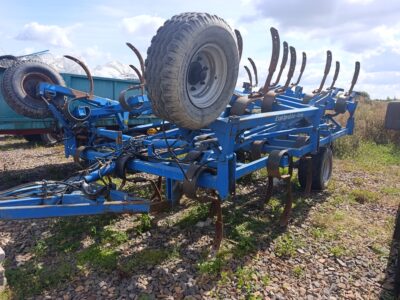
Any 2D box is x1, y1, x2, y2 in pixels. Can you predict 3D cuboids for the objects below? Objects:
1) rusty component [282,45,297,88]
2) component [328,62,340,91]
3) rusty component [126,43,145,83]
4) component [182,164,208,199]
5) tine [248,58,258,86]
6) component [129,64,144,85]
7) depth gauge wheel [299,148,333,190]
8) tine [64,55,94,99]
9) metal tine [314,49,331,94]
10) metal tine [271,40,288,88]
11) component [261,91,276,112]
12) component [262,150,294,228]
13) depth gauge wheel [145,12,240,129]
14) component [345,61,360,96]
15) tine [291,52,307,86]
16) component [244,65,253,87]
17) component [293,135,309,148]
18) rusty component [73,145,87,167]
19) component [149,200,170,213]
[{"bbox_3d":[1.226,-1.102,3.637,0.070,0.569,0.228,22,21,34],"label":"rusty component"},{"bbox_3d":[3.065,-1.682,6.000,0.080,0.660,0.300,22,22,34],"label":"component"},{"bbox_3d":[-0.881,-1.191,3.660,0.070,0.560,0.250,-10,2,40],"label":"rusty component"},{"bbox_3d":[-0.014,0.285,2.403,0.120,0.310,0.290,8,13,38],"label":"component"},{"bbox_3d":[1.216,-1.790,6.100,0.080,0.660,0.300,-7,4,40],"label":"tine"},{"bbox_3d":[-1.199,-1.410,5.100,0.080,0.580,0.300,-7,4,40],"label":"component"},{"bbox_3d":[2.137,0.334,4.900,0.370,0.830,0.830,8,13,38],"label":"depth gauge wheel"},{"bbox_3d":[-1.571,-0.956,3.480,0.070,0.550,0.310,-10,2,40],"label":"tine"},{"bbox_3d":[1.785,-1.114,3.800,0.070,0.569,0.251,22,21,34],"label":"metal tine"},{"bbox_3d":[1.189,-1.278,3.950,0.080,0.660,0.300,22,22,34],"label":"metal tine"},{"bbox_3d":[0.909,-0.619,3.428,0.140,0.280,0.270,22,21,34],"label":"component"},{"bbox_3d":[0.911,0.437,3.020,0.120,0.870,0.430,8,13,38],"label":"component"},{"bbox_3d":[-0.029,-0.544,1.895,0.280,0.770,0.770,23,22,36],"label":"depth gauge wheel"},{"bbox_3d":[2.851,-1.332,4.917,0.070,0.569,0.281,22,21,34],"label":"component"},{"bbox_3d":[2.001,-1.590,5.250,0.080,0.660,0.300,22,22,34],"label":"tine"},{"bbox_3d":[1.264,-1.882,6.900,0.080,0.620,0.300,-7,4,40],"label":"component"},{"bbox_3d":[1.693,-0.110,4.500,0.090,0.330,0.300,8,13,38],"label":"component"},{"bbox_3d":[-1.701,0.093,3.800,0.090,0.340,0.300,8,13,38],"label":"rusty component"},{"bbox_3d":[-0.376,0.525,2.470,0.210,0.100,0.100,-1,10,-7],"label":"component"}]

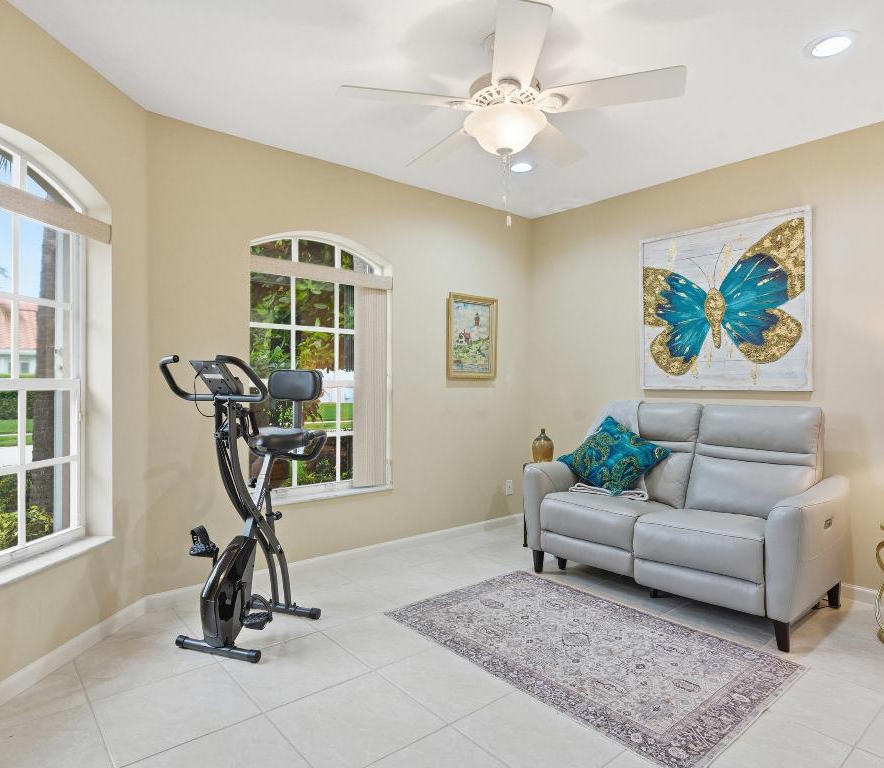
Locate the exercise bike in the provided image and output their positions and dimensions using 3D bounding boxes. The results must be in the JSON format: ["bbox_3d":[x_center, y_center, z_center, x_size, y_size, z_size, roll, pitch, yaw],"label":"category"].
[{"bbox_3d":[-0.863,0.511,2.561,0.488,1.248,0.794,0,0,20],"label":"exercise bike"}]

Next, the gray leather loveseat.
[{"bbox_3d":[1.305,0.621,3.064,0.897,1.027,1.476,0,0,-41],"label":"gray leather loveseat"}]

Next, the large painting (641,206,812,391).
[{"bbox_3d":[1.701,-0.470,3.339,0.037,1.004,0.993,0,0,-41],"label":"large painting"}]

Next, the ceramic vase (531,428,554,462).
[{"bbox_3d":[0.717,0.438,3.848,0.158,0.235,0.158,0,0,0],"label":"ceramic vase"}]

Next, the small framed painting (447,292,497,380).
[{"bbox_3d":[0.226,-0.341,4.019,0.492,0.605,0.040,0,0,-40],"label":"small framed painting"}]

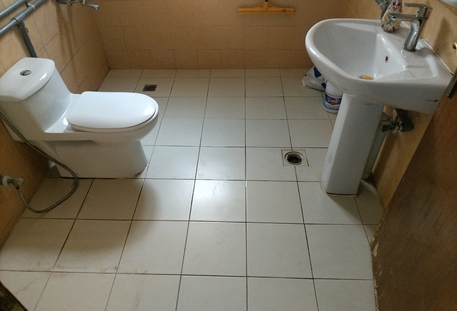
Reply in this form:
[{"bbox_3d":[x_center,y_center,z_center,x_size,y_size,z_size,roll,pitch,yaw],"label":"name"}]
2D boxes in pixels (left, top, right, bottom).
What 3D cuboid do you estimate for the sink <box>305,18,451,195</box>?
[{"bbox_3d":[0.593,-0.157,1.727,0.500,0.825,0.615,1,42,2],"label":"sink"}]

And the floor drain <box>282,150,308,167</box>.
[{"bbox_3d":[0.419,0.018,2.158,0.152,0.010,0.152,1,42,2],"label":"floor drain"}]

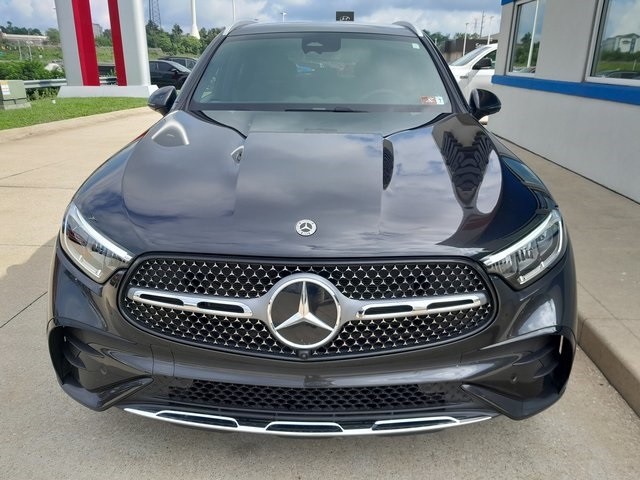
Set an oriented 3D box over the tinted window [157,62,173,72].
[{"bbox_3d":[-7.266,-8.095,23.400,0.800,0.430,0.100,3,10,6],"label":"tinted window"}]

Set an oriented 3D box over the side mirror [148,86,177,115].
[{"bbox_3d":[-0.922,-0.807,2.946,0.200,0.180,0.150,1,20,2],"label":"side mirror"}]

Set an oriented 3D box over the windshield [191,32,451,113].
[{"bbox_3d":[0.013,-0.957,2.845,1.400,0.160,0.840,1,50,2],"label":"windshield"}]

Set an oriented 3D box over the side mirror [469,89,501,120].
[{"bbox_3d":[0.947,-0.782,2.892,0.200,0.180,0.150,1,20,2],"label":"side mirror"}]

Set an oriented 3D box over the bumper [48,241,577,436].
[{"bbox_3d":[-0.040,0.284,1.616,1.820,0.560,0.420,1,20,2],"label":"bumper"}]

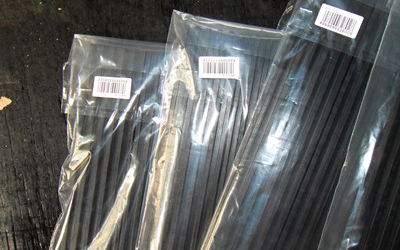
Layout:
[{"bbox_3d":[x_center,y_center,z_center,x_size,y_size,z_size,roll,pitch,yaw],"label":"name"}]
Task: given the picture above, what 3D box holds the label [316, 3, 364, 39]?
[{"bbox_3d":[0.128,-0.095,0.371,0.040,0.001,0.021,23,84,7],"label":"label"}]

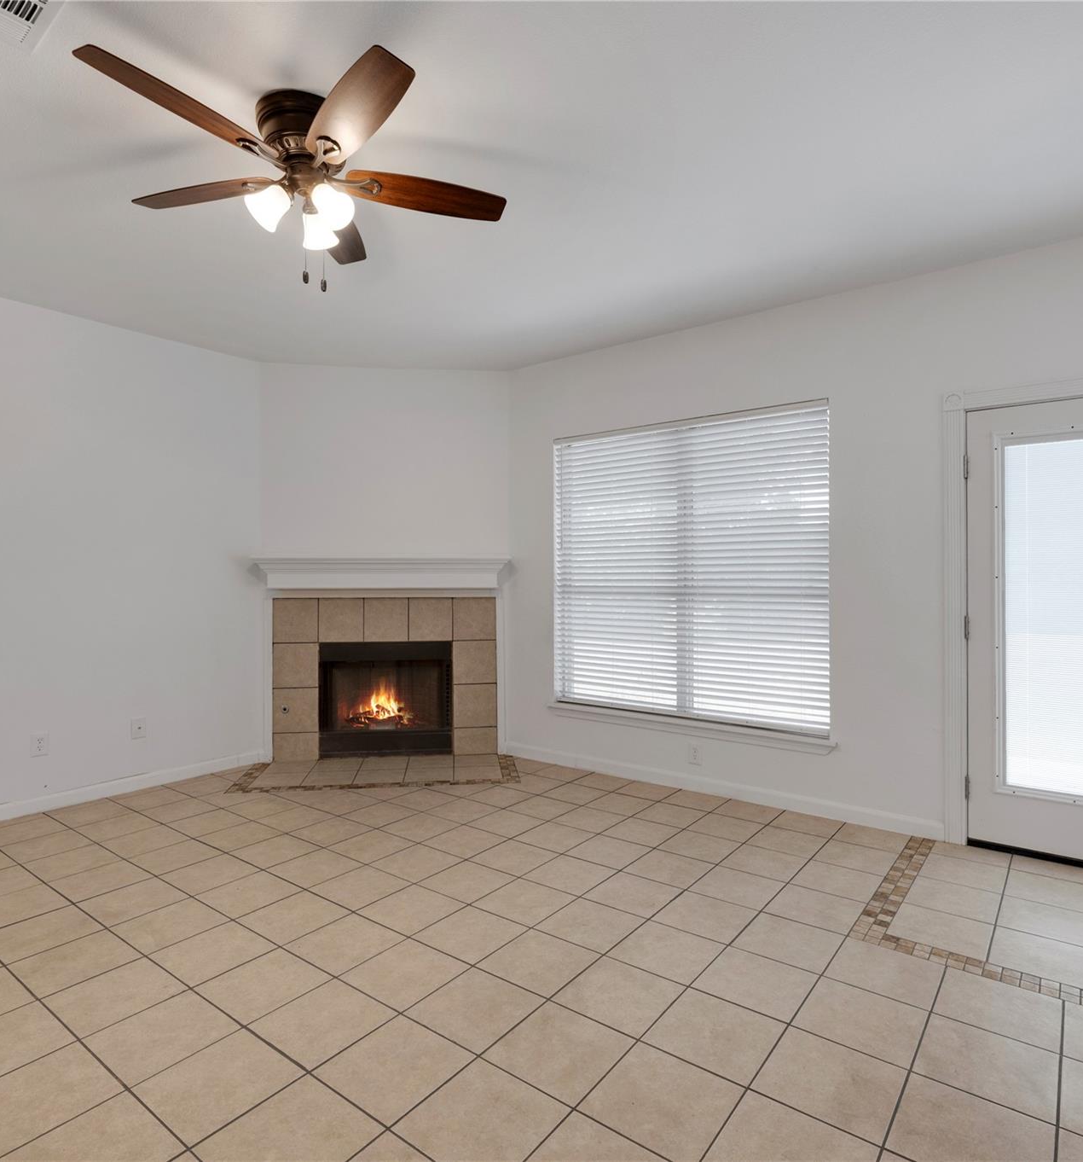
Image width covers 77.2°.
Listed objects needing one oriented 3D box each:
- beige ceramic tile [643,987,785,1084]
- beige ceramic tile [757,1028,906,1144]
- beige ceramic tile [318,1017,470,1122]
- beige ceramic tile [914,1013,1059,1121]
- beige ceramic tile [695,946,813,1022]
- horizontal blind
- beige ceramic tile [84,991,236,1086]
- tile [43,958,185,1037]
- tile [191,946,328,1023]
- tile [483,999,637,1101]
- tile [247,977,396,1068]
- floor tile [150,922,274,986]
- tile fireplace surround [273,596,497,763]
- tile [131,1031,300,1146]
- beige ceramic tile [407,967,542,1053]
[{"bbox_3d":[0.482,1.263,1.885,0.303,0.012,0.303,0,0,37],"label":"beige ceramic tile"},{"bbox_3d":[0.727,1.262,1.699,0.303,0.012,0.303,0,0,37],"label":"beige ceramic tile"},{"bbox_3d":[-0.373,1.246,1.742,0.298,0.010,0.298,0,-1,37],"label":"beige ceramic tile"},{"bbox_3d":[1.146,1.244,1.744,0.298,0.010,0.298,0,-1,37],"label":"beige ceramic tile"},{"bbox_3d":[0.668,1.248,2.107,0.298,0.010,0.298,0,-1,37],"label":"beige ceramic tile"},{"bbox_3d":[0.825,-0.071,4.160,1.800,1.810,0.100,0,0,37],"label":"horizontal blind"},{"bbox_3d":[-1.053,1.264,1.892,0.303,0.012,0.303,0,0,37],"label":"beige ceramic tile"},{"bbox_3d":[-1.297,1.266,2.077,0.303,0.012,0.303,0,0,37],"label":"tile"},{"bbox_3d":[-0.856,1.250,2.100,0.298,0.010,0.298,0,-1,37],"label":"tile"},{"bbox_3d":[0.051,1.246,1.802,0.298,0.010,0.298,0,-1,37],"label":"tile"},{"bbox_3d":[-0.623,1.264,1.951,0.303,0.012,0.303,0,0,37],"label":"tile"},{"bbox_3d":[-1.100,1.252,2.281,0.298,0.010,0.298,0,-1,37],"label":"floor tile"},{"bbox_3d":[-1.084,0.680,4.775,1.538,1.114,0.040,0,-1,-7],"label":"tile fireplace surround"},{"bbox_3d":[-0.796,1.246,1.685,0.298,0.010,0.298,0,-1,37],"label":"tile"},{"bbox_3d":[-0.193,1.264,2.010,0.303,0.012,0.303,0,0,37],"label":"beige ceramic tile"}]

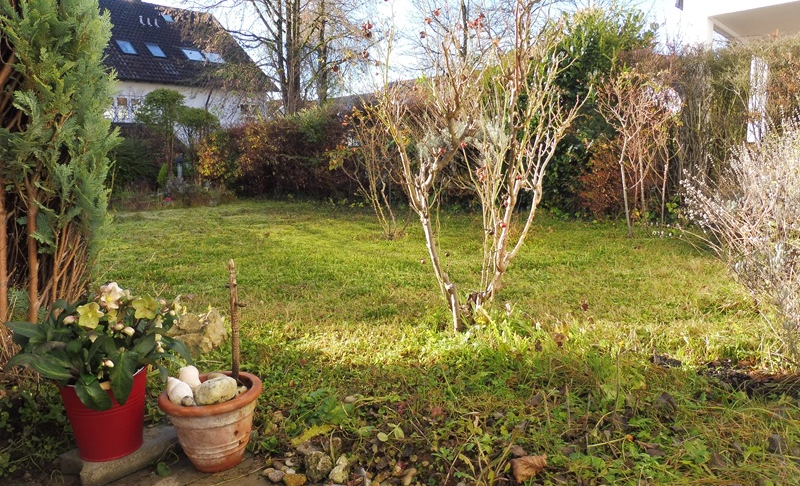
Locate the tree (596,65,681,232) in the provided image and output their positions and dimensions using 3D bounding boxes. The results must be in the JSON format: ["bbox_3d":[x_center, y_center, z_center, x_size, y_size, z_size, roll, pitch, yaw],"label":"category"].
[{"bbox_3d":[2.491,-0.982,6.112,0.820,1.734,0.700,2,9,22],"label":"tree"}]

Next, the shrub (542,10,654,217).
[{"bbox_3d":[2.611,-1.756,7.600,1.350,2.600,1.200,0,10,0],"label":"shrub"}]

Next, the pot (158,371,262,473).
[{"bbox_3d":[-0.513,0.503,1.597,0.270,0.204,0.270,0,10,0],"label":"pot"}]

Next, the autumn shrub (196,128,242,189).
[{"bbox_3d":[-2.999,-1.371,9.600,0.740,1.050,0.700,0,10,0],"label":"autumn shrub"}]

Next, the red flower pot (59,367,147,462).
[{"bbox_3d":[-0.783,0.450,1.552,0.216,0.208,0.216,0,10,0],"label":"red flower pot"}]

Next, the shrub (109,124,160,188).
[{"bbox_3d":[-4.352,-1.342,9.400,0.880,1.080,0.800,0,10,0],"label":"shrub"}]

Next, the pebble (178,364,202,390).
[{"bbox_3d":[-0.589,0.381,1.625,0.060,0.063,0.055,0,10,0],"label":"pebble"}]

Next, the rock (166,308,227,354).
[{"bbox_3d":[-0.880,0.381,2.499,0.268,0.182,0.208,-4,9,-20],"label":"rock"}]

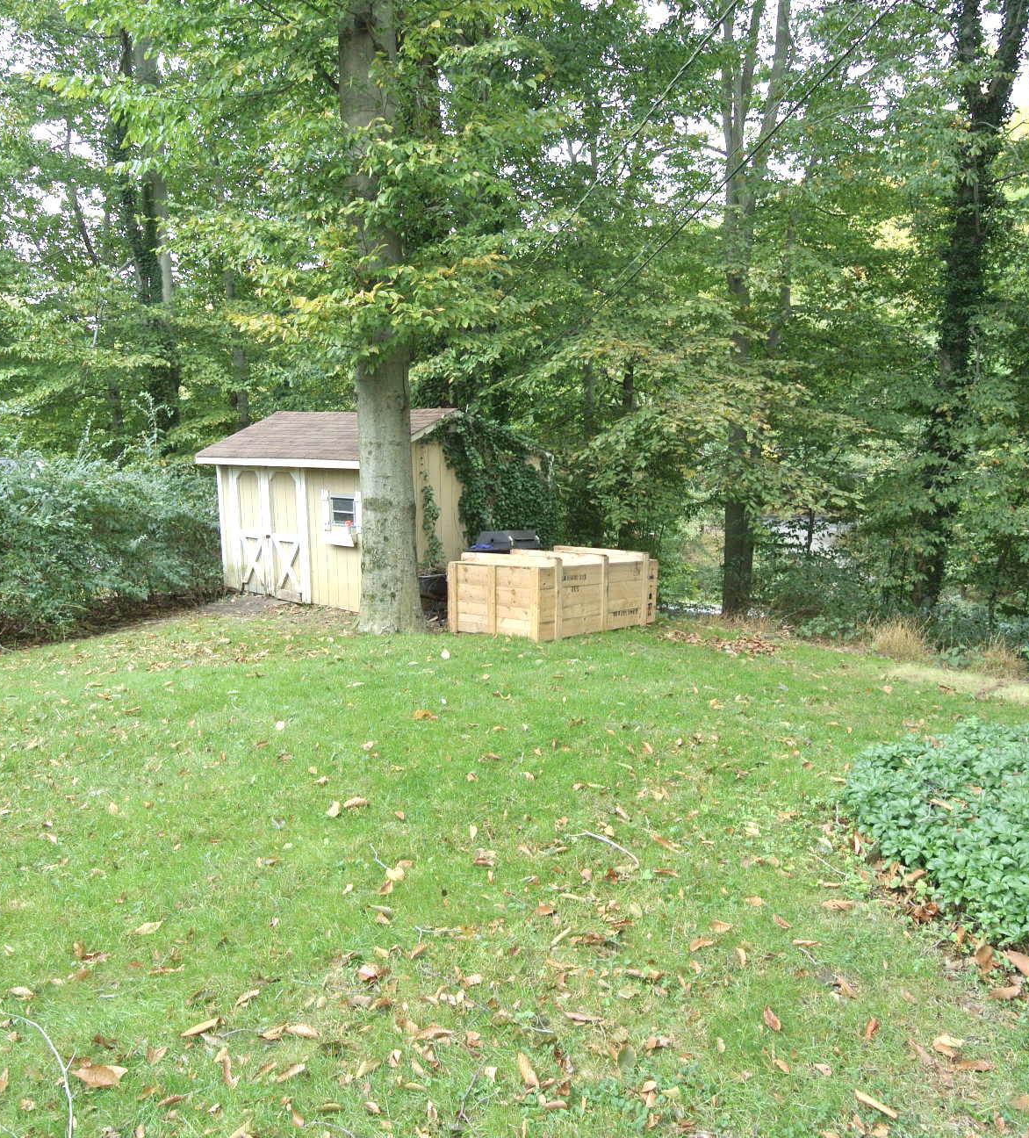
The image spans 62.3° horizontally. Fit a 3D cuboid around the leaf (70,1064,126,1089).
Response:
[{"bbox_3d":[-0.998,1.215,2.046,0.131,0.020,0.055,0,6,3],"label":"leaf"}]

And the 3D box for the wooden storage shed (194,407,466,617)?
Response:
[{"bbox_3d":[-2.084,-1.035,12.696,3.847,2.603,3.452,7,12,38],"label":"wooden storage shed"}]

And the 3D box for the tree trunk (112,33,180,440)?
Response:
[{"bbox_3d":[-7.871,-6.995,18.279,0.800,8.599,0.700,-1,10,0],"label":"tree trunk"}]

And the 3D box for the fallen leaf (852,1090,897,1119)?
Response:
[{"bbox_3d":[0.821,1.214,1.933,0.030,0.020,0.099,-5,8,-38],"label":"fallen leaf"}]

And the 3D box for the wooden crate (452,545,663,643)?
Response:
[{"bbox_3d":[0.522,0.270,10.224,1.272,0.856,2.440,3,4,39],"label":"wooden crate"}]

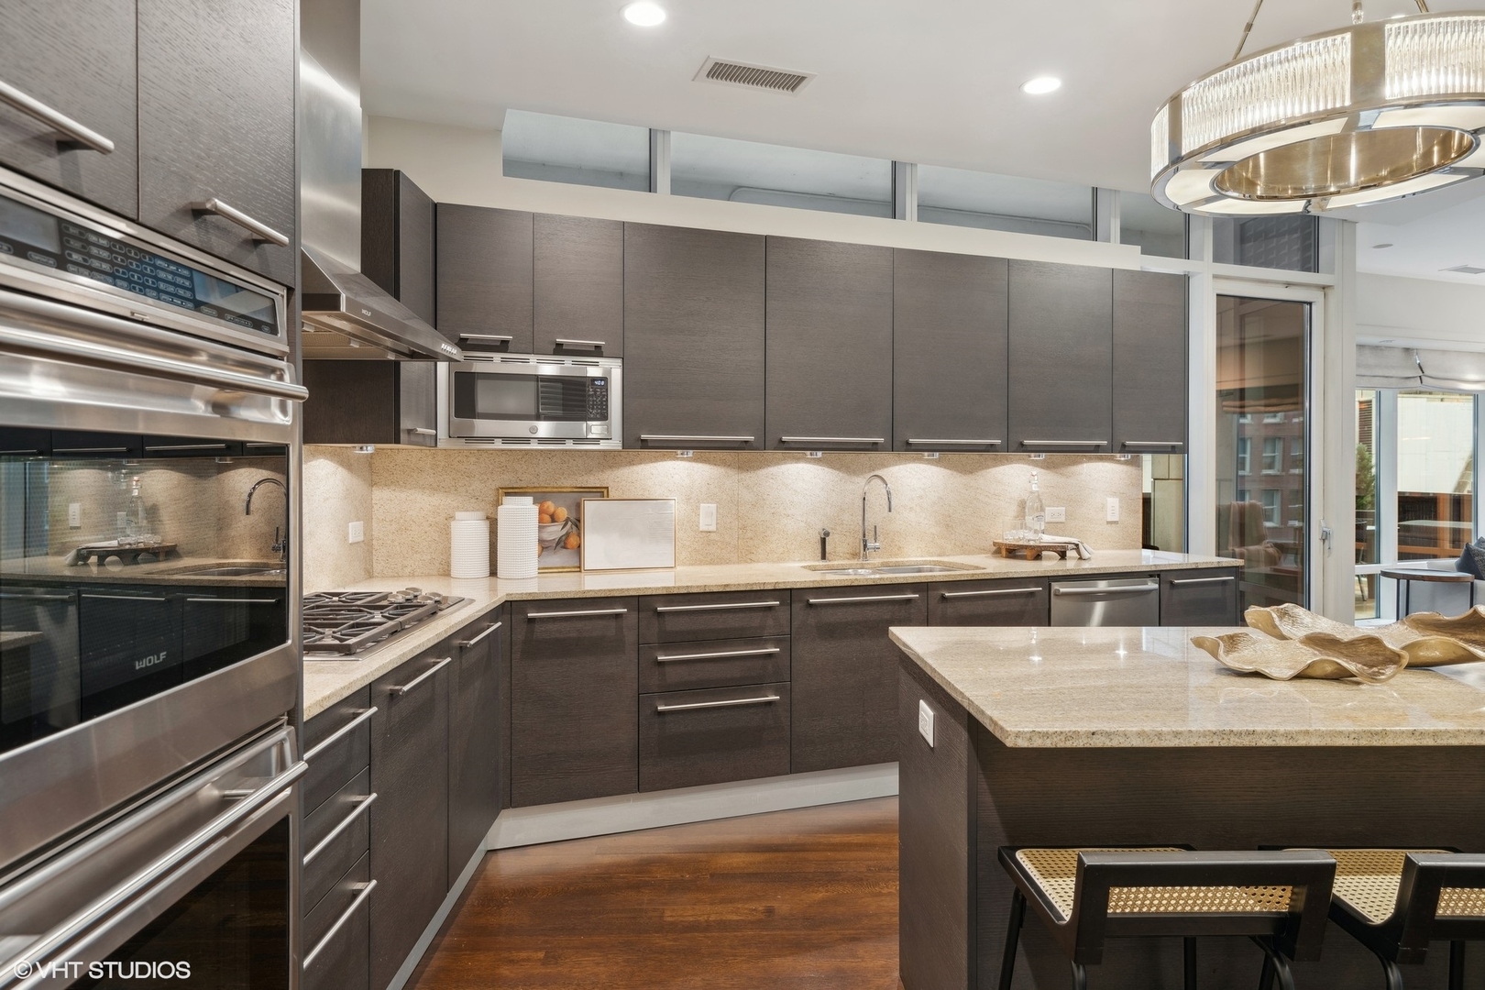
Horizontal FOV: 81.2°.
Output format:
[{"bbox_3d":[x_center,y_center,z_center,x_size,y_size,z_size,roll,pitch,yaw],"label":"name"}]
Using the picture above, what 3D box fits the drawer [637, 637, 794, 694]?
[{"bbox_3d":[-0.174,0.633,3.501,0.599,0.186,0.520,0,2,-19],"label":"drawer"}]

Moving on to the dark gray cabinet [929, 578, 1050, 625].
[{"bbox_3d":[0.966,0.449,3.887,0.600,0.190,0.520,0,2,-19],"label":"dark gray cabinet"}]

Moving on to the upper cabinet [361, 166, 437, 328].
[{"bbox_3d":[-1.293,-0.625,3.024,0.341,0.903,0.383,0,2,-1],"label":"upper cabinet"}]

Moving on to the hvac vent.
[{"bbox_3d":[0.044,-1.489,3.093,0.400,0.030,0.198,0,2,-19],"label":"hvac vent"}]

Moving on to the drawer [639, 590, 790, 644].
[{"bbox_3d":[-0.174,0.451,3.496,0.599,0.177,0.520,0,2,-19],"label":"drawer"}]

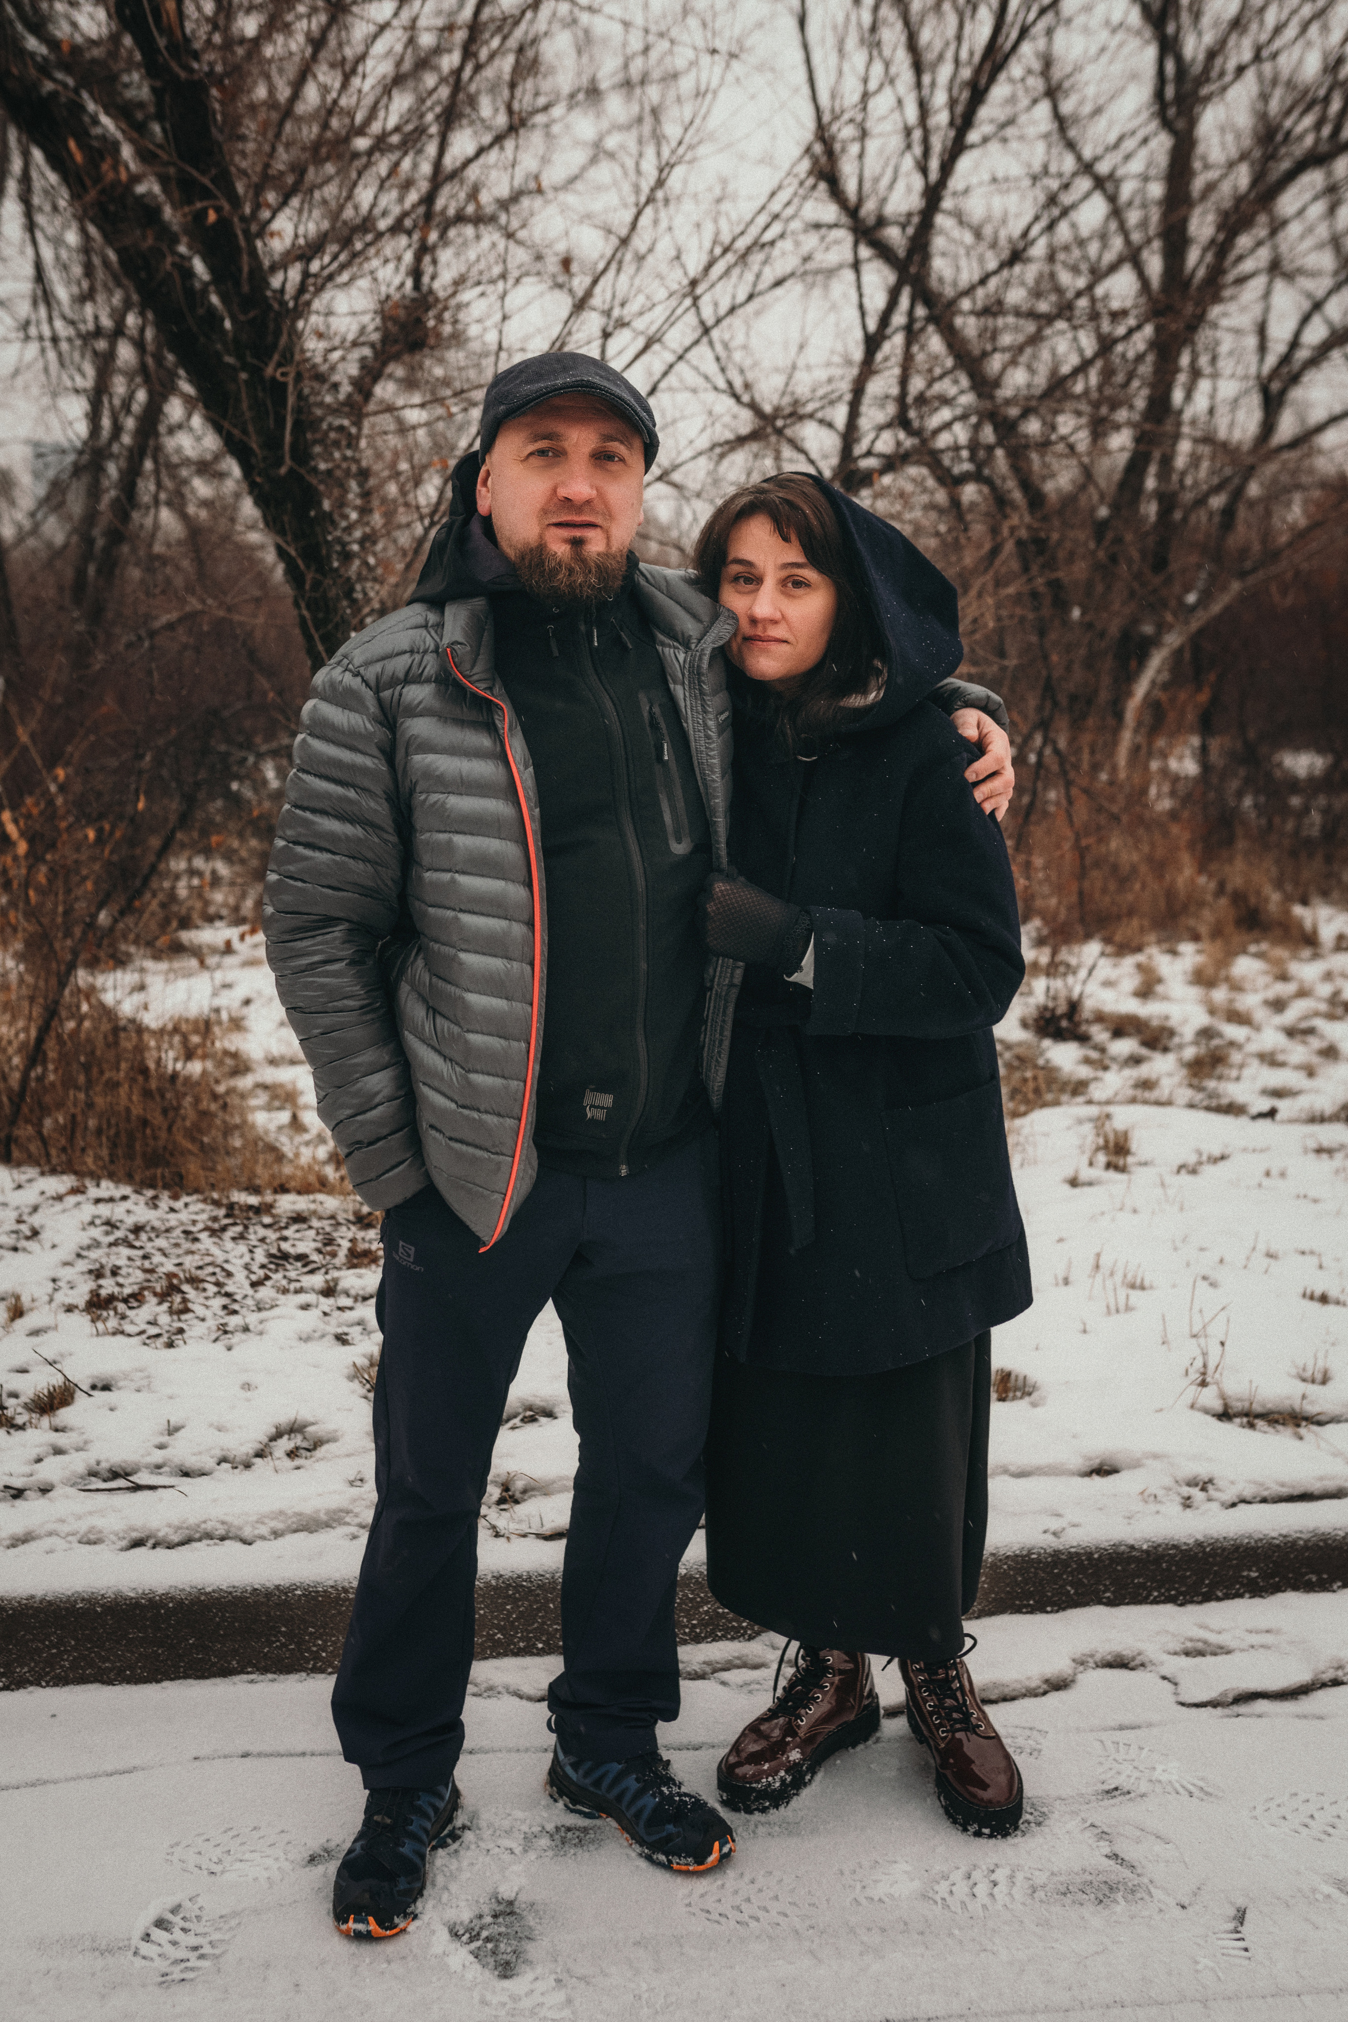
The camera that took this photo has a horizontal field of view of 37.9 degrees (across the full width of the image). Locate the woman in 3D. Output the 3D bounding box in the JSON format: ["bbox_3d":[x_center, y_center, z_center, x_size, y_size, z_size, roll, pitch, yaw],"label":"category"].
[{"bbox_3d":[0.230,0.168,2.502,0.480,1.666,0.400,2,6,23],"label":"woman"}]

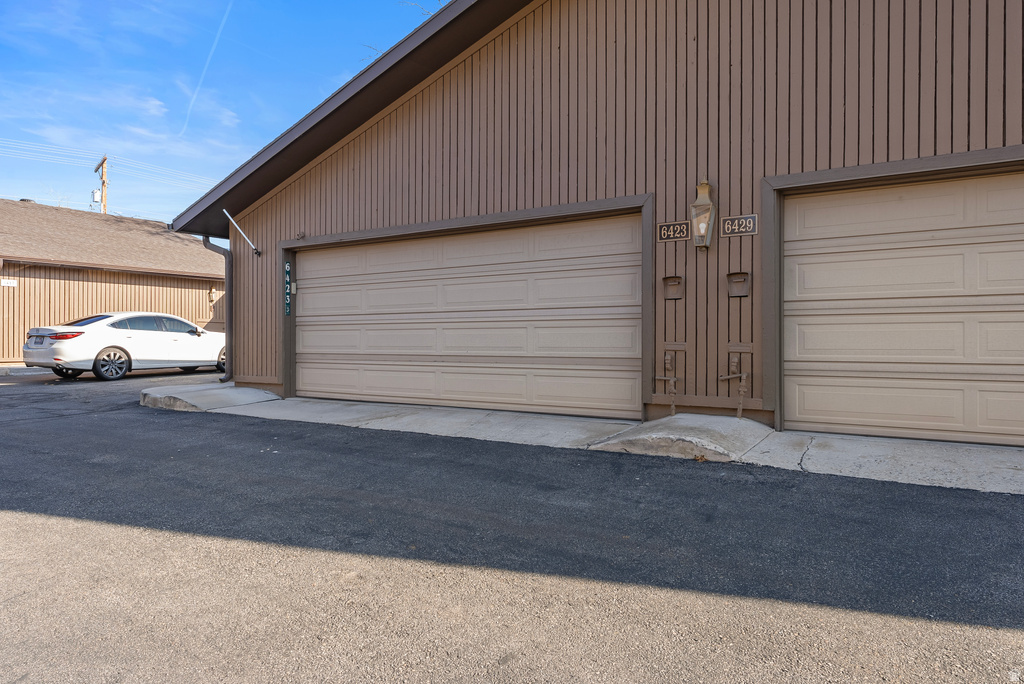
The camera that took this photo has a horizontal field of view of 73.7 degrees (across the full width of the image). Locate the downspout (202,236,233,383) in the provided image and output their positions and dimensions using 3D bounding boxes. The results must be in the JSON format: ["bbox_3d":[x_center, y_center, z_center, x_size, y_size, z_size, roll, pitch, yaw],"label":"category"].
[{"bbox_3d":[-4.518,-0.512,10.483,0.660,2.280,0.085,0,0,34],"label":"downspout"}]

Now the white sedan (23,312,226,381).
[{"bbox_3d":[-8.390,0.058,15.830,1.860,1.450,4.880,0,0,31],"label":"white sedan"}]

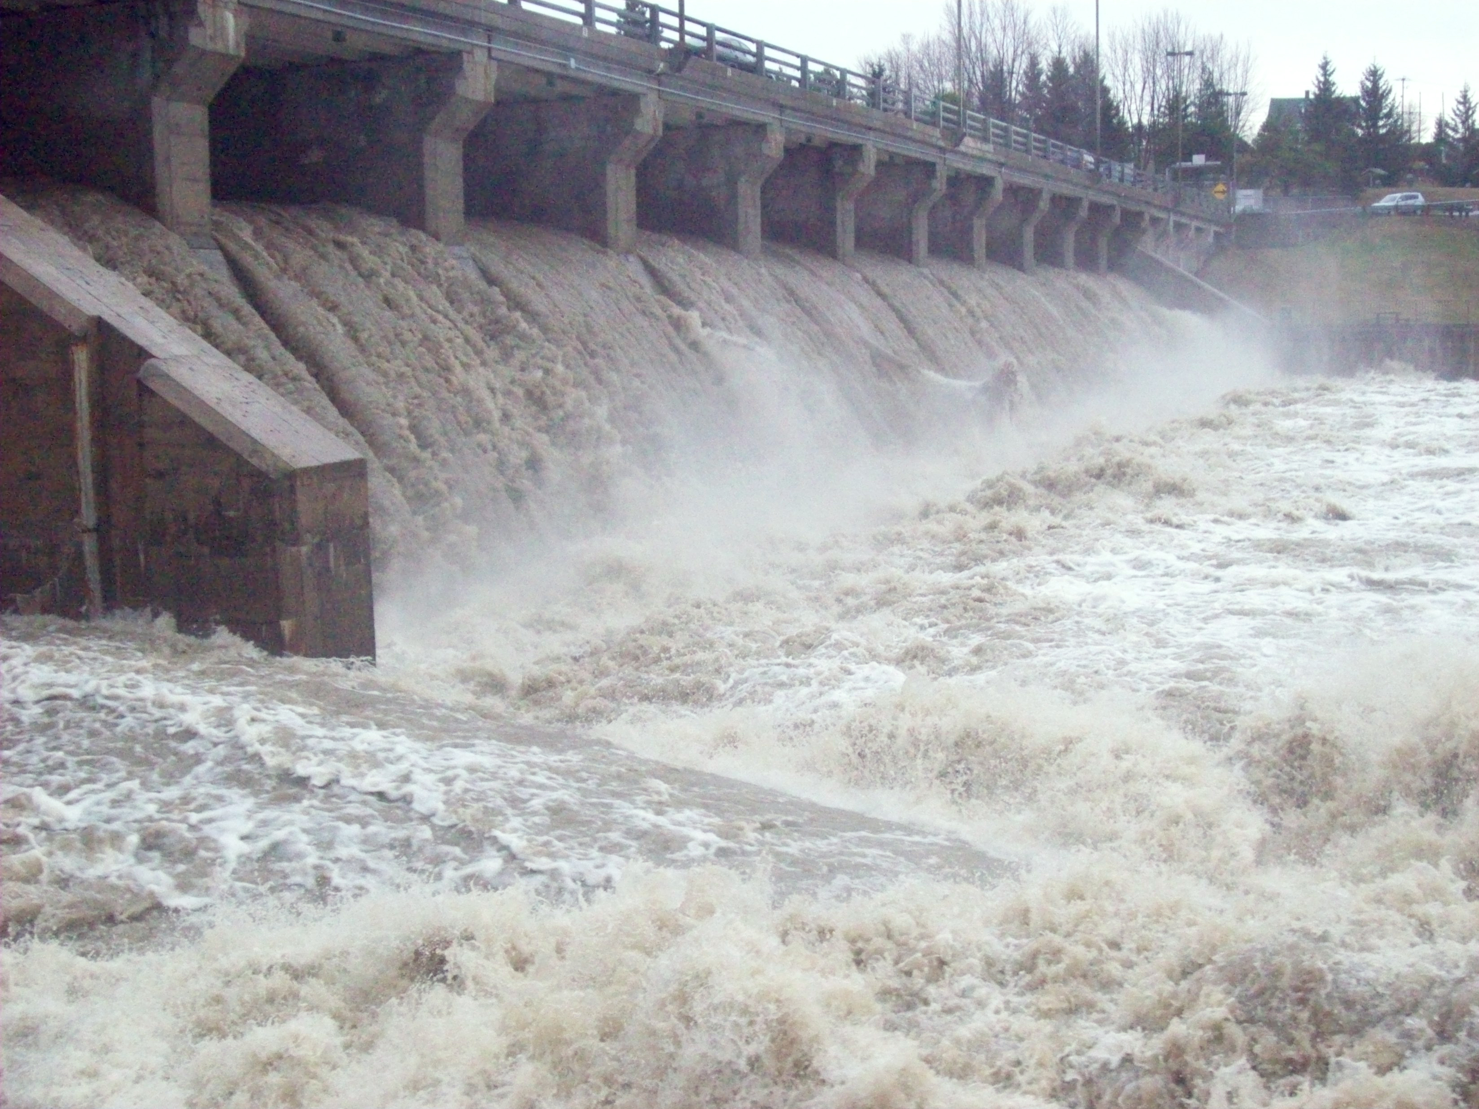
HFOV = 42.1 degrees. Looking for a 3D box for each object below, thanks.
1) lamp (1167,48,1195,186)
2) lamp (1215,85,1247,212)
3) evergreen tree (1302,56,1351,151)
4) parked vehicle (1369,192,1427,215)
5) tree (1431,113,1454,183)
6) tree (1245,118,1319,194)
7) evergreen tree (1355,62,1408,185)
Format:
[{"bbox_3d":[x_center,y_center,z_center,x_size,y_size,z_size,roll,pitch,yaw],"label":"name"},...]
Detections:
[{"bbox_3d":[30.378,-29.900,132.500,1.850,9.900,0.400,2,8,22],"label":"lamp"},{"bbox_3d":[40.241,-32.928,157.000,2.300,10.100,0.400,2,8,22],"label":"lamp"},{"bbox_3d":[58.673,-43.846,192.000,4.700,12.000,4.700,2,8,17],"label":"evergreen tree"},{"bbox_3d":[52.799,-28.070,154.000,4.550,1.720,1.830,-2,7,-14],"label":"parked vehicle"},{"bbox_3d":[71.309,-41.191,195.000,2.400,7.300,2.400,2,8,20],"label":"tree"},{"bbox_3d":[48.530,-35.609,172.000,6.400,6.900,6.200,1,7,16],"label":"tree"},{"bbox_3d":[61.759,-41.469,185.000,5.000,11.900,5.000,2,8,18],"label":"evergreen tree"}]

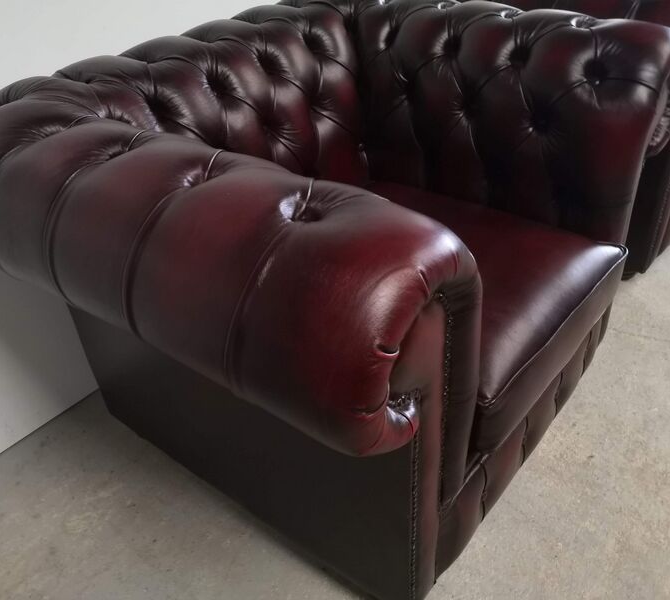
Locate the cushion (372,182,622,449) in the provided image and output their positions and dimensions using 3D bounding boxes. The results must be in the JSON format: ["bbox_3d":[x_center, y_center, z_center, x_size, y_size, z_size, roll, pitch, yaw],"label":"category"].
[{"bbox_3d":[0.169,-0.027,1.235,0.589,0.150,0.555,22,42,34],"label":"cushion"}]

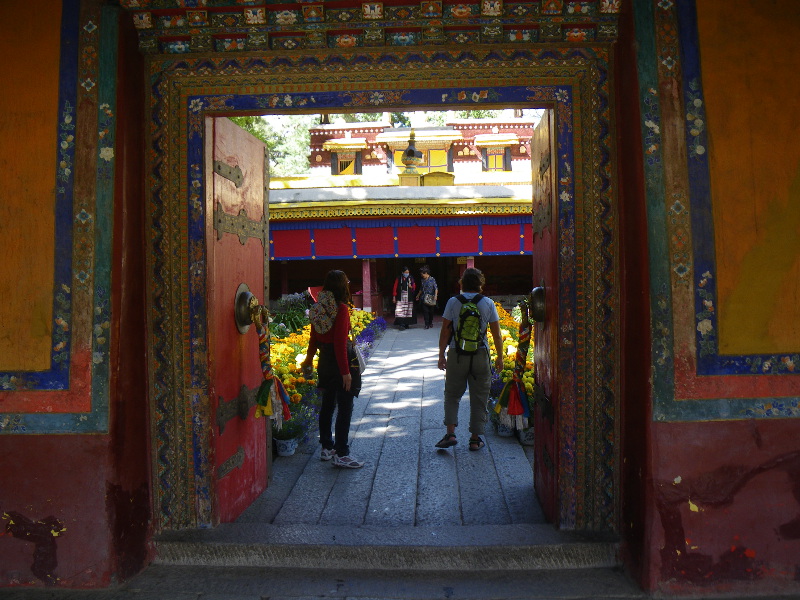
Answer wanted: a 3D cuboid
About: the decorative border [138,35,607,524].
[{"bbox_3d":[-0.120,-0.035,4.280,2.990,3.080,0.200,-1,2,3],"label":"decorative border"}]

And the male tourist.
[{"bbox_3d":[0.652,0.539,6.070,0.650,1.710,0.460,-1,2,2],"label":"male tourist"}]

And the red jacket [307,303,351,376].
[{"bbox_3d":[-0.621,0.343,5.620,0.420,0.630,0.270,1,3,38],"label":"red jacket"}]

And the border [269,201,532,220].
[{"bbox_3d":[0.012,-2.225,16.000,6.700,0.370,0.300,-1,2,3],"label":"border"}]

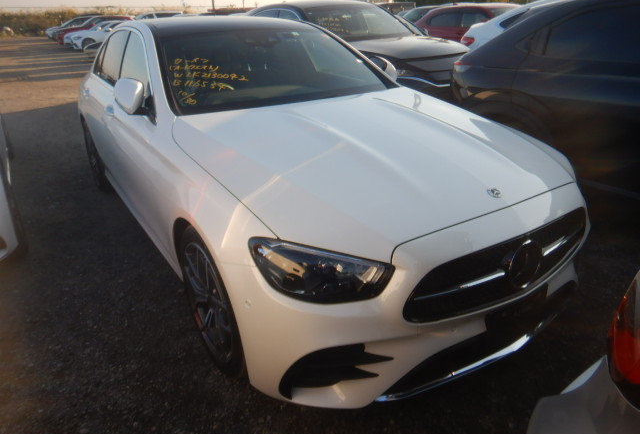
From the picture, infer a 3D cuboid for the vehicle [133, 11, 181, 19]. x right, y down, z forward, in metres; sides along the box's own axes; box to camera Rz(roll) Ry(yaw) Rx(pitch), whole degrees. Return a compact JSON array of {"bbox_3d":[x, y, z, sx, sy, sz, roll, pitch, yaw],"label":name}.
[{"bbox_3d":[-10.334,-11.484,26.949,4.600,1.650,1.800,-16,28,-30],"label":"vehicle"}]

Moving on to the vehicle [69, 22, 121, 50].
[{"bbox_3d":[-10.497,-9.460,23.112,4.700,1.430,1.820,-16,28,-30],"label":"vehicle"}]

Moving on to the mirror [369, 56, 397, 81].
[{"bbox_3d":[0.497,-1.078,3.272,0.190,0.165,0.130,-16,28,-30],"label":"mirror"}]

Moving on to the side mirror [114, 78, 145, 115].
[{"bbox_3d":[-0.937,-0.592,2.184,0.190,0.165,0.130,-16,28,-30],"label":"side mirror"}]

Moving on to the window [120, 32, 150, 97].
[{"bbox_3d":[-1.114,-0.945,2.716,0.090,0.400,0.860,9,14,-38],"label":"window"}]

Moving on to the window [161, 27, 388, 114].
[{"bbox_3d":[-0.271,-0.981,2.739,1.420,0.160,0.930,-16,52,-30],"label":"window"}]

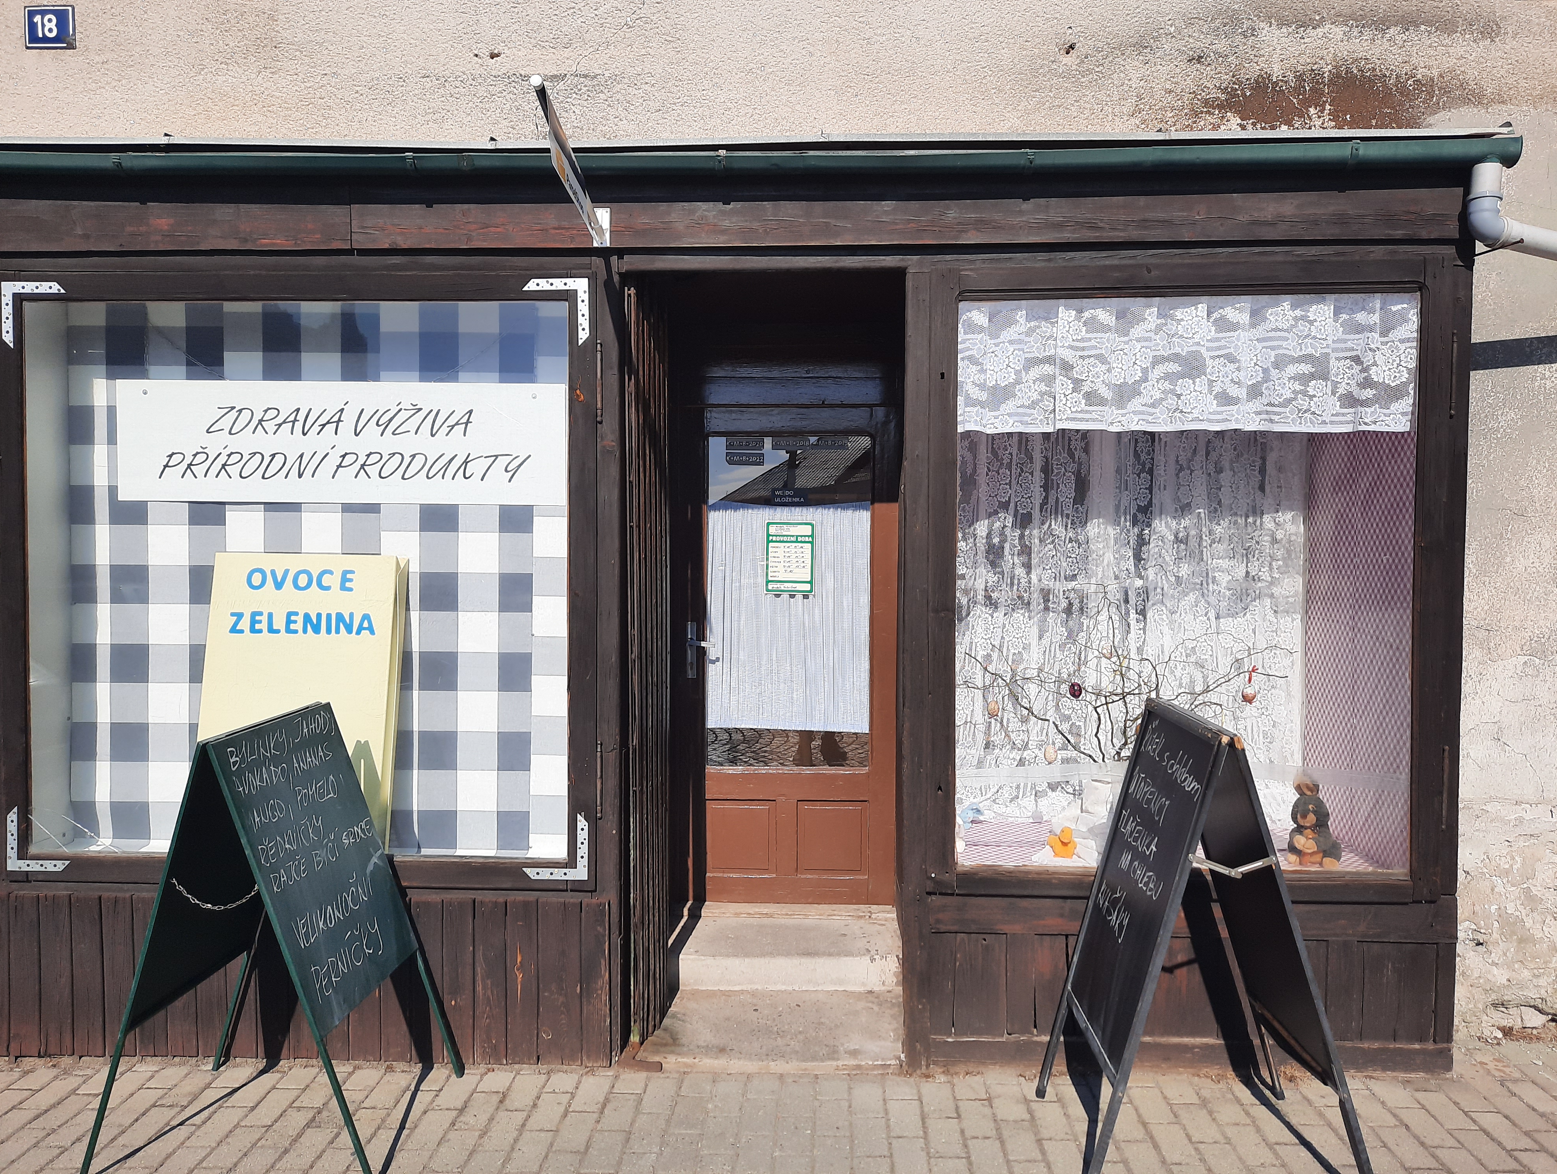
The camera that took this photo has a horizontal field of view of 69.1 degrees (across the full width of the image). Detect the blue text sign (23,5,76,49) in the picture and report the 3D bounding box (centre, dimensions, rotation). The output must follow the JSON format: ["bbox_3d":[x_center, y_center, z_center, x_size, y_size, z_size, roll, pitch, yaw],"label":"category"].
[{"bbox_3d":[-2.430,-1.872,3.783,0.175,0.146,0.014,0,2,2],"label":"blue text sign"}]

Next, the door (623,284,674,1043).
[{"bbox_3d":[-0.415,0.247,3.660,0.050,2.365,0.390,1,2,14],"label":"door"}]

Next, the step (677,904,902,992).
[{"bbox_3d":[0.027,1.354,4.276,0.870,0.132,0.539,0,2,2],"label":"step"}]

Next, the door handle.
[{"bbox_3d":[-0.312,0.256,4.522,0.114,0.224,0.062,0,2,2],"label":"door handle"}]

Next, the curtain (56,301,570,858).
[{"bbox_3d":[-1.464,-0.046,3.642,1.677,1.775,0.070,0,2,2],"label":"curtain"}]

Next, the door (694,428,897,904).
[{"bbox_3d":[0.044,0.285,4.561,0.900,1.984,0.055,0,2,2],"label":"door"}]

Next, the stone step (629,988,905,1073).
[{"bbox_3d":[-0.024,1.456,3.731,0.865,0.042,0.558,0,2,2],"label":"stone step"}]

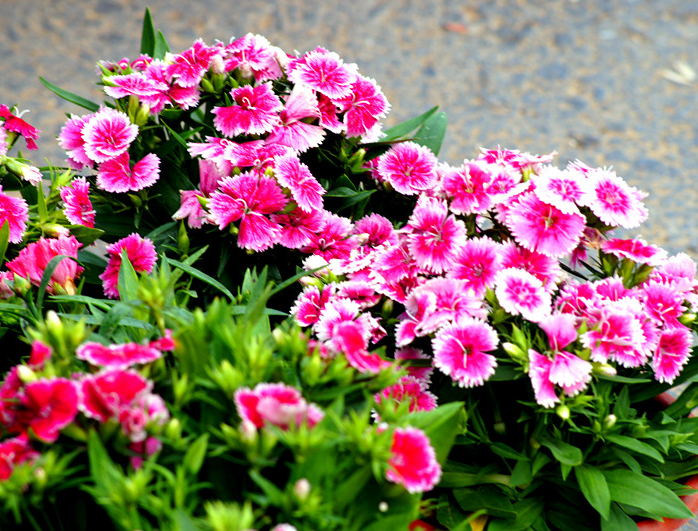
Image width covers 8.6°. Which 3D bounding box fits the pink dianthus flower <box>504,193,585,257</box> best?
[{"bbox_3d":[0.104,-0.021,2.470,0.042,0.016,0.038,-1,66,3],"label":"pink dianthus flower"}]

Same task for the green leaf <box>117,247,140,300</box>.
[{"bbox_3d":[-0.114,0.005,2.400,0.011,0.029,0.006,-2,21,-6],"label":"green leaf"}]

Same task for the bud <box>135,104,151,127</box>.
[{"bbox_3d":[-0.117,-0.086,2.660,0.007,0.015,0.007,26,18,0],"label":"bud"}]

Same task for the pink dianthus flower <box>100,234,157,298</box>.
[{"bbox_3d":[-0.122,0.001,2.580,0.034,0.015,0.036,23,79,28],"label":"pink dianthus flower"}]

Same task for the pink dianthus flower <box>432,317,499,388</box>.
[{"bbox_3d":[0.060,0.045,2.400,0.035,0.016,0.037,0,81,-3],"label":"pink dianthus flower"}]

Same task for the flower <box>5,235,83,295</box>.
[{"bbox_3d":[-0.159,-0.001,2.430,0.040,0.028,0.033,-26,6,10],"label":"flower"}]

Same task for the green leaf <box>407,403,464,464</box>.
[{"bbox_3d":[0.041,0.081,2.260,0.022,0.038,0.009,40,12,3],"label":"green leaf"}]

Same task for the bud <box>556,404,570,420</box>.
[{"bbox_3d":[0.111,0.077,2.430,0.007,0.009,0.007,5,36,-4],"label":"bud"}]

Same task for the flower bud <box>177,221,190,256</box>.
[{"bbox_3d":[-0.087,-0.014,2.460,0.006,0.021,0.006,-6,19,-2],"label":"flower bud"}]

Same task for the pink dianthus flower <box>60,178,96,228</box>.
[{"bbox_3d":[-0.144,-0.033,2.480,0.015,0.030,0.029,-4,27,44],"label":"pink dianthus flower"}]

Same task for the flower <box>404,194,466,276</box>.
[{"bbox_3d":[0.048,-0.017,2.580,0.036,0.015,0.042,25,84,29],"label":"flower"}]

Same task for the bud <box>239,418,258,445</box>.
[{"bbox_3d":[-0.049,0.081,2.270,0.009,0.013,0.009,-2,30,2],"label":"bud"}]

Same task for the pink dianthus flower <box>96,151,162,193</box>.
[{"bbox_3d":[-0.124,-0.053,2.640,0.036,0.014,0.034,-6,44,-8],"label":"pink dianthus flower"}]

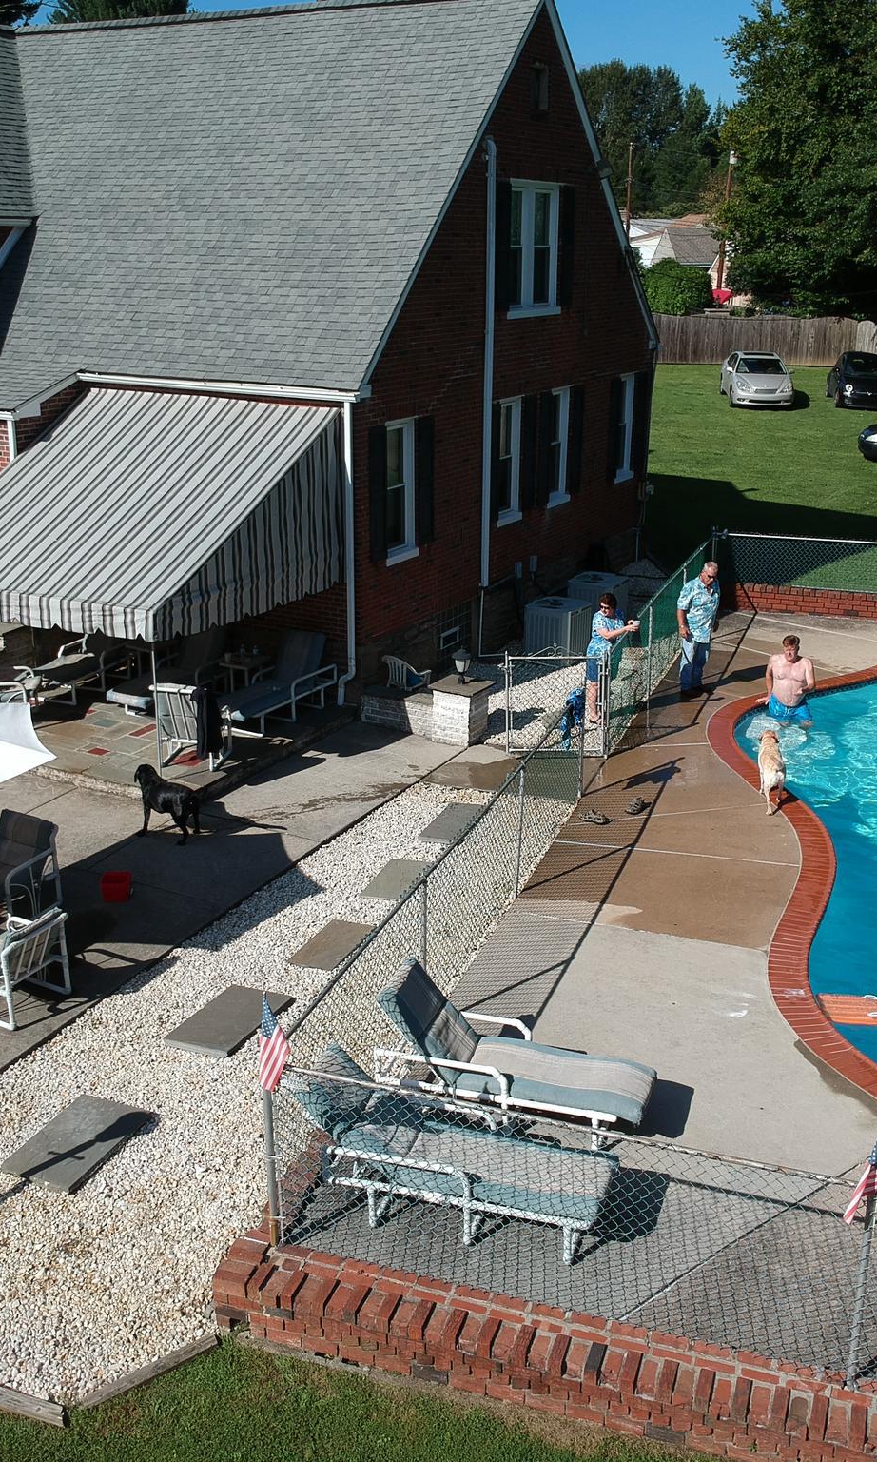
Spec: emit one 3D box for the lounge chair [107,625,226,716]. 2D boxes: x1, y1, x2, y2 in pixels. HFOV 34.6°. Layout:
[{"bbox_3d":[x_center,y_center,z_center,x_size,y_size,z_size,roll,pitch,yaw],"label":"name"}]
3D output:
[{"bbox_3d":[-3.343,-0.675,17.655,0.690,0.930,1.800,10,22,26],"label":"lounge chair"}]

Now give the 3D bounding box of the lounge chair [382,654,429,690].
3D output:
[{"bbox_3d":[-0.447,-0.634,17.896,0.500,0.730,0.580,10,20,25],"label":"lounge chair"}]

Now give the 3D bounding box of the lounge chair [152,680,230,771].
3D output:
[{"bbox_3d":[-2.631,-0.124,15.284,0.640,0.970,0.780,4,19,12],"label":"lounge chair"}]

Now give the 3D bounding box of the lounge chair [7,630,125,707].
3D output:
[{"bbox_3d":[-4.522,-0.961,17.862,0.680,0.900,1.820,7,20,19],"label":"lounge chair"}]

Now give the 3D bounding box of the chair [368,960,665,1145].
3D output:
[{"bbox_3d":[0.530,2.142,9.335,1.770,0.920,0.660,6,19,14],"label":"chair"}]

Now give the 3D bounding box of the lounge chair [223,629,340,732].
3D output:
[{"bbox_3d":[-1.969,-0.589,17.011,0.650,0.920,1.820,10,20,26],"label":"lounge chair"}]

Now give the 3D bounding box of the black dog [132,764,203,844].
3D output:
[{"bbox_3d":[-2.759,0.768,14.393,0.760,0.660,0.240,12,22,29],"label":"black dog"}]

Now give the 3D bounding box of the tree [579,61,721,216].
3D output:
[{"bbox_3d":[13.156,-33.442,87.976,11.500,15.000,11.000,3,20,7],"label":"tree"}]

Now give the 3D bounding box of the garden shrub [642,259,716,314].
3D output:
[{"bbox_3d":[10.804,-19.495,64.624,3.400,3.997,3.400,1,18,0],"label":"garden shrub"}]

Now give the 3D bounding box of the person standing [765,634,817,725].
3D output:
[{"bbox_3d":[4.446,-0.381,17.645,0.580,1.700,0.420,4,19,11],"label":"person standing"}]

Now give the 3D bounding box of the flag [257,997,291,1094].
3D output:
[{"bbox_3d":[-0.908,1.736,7.770,0.200,0.600,0.120,-1,18,-6],"label":"flag"}]

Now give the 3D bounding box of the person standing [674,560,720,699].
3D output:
[{"bbox_3d":[3.467,-1.344,18.552,0.560,1.800,0.420,-13,23,-37],"label":"person standing"}]

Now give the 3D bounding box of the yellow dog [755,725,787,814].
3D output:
[{"bbox_3d":[3.477,0.363,14.815,0.300,0.680,0.930,2,19,4],"label":"yellow dog"}]

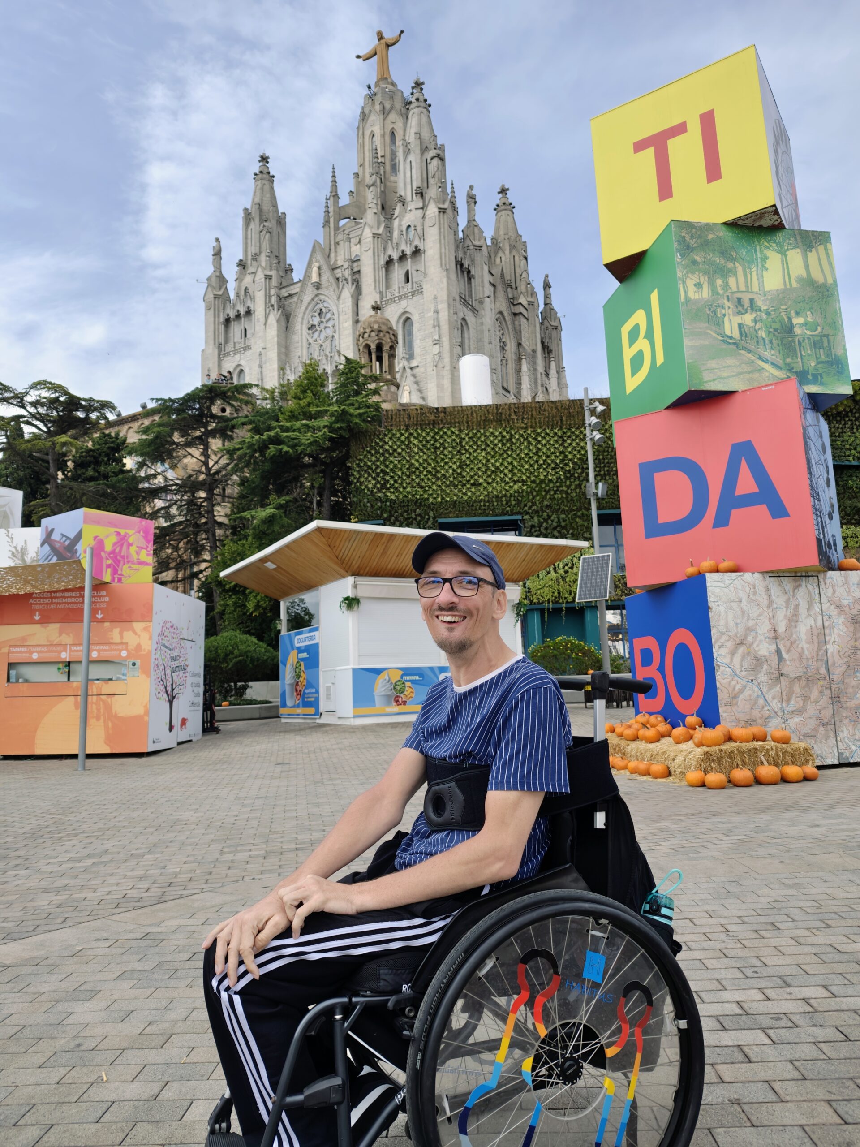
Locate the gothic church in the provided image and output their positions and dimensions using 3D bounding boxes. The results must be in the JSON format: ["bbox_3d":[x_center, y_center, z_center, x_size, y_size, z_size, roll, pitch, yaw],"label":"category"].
[{"bbox_3d":[-4.027,-34.006,79.141,26.190,50.706,26.190,-7,-10,30],"label":"gothic church"}]

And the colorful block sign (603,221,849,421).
[{"bbox_3d":[3.567,-2.827,9.525,2.000,2.000,2.000,-1,-9,-10],"label":"colorful block sign"}]

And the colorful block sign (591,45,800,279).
[{"bbox_3d":[3.489,-4.801,9.836,2.000,2.000,2.000,-8,-10,34],"label":"colorful block sign"}]

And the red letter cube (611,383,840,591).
[{"bbox_3d":[3.653,-0.854,9.211,2.000,2.000,2.000,-8,-10,35],"label":"red letter cube"}]

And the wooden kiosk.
[{"bbox_3d":[-0.883,1.553,18.505,6.613,3.829,6.951,3,-10,-29],"label":"wooden kiosk"}]

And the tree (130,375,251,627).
[{"bbox_3d":[-8.160,-1.214,26.003,4.198,11.432,4.198,-2,-8,0],"label":"tree"}]

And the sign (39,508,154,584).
[{"bbox_3d":[-6.638,-0.326,15.197,1.512,1.512,1.512,-7,-10,35],"label":"sign"}]

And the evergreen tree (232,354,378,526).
[{"bbox_3d":[-4.313,-1.719,26.561,5.166,12.293,5.166,-2,-8,0],"label":"evergreen tree"}]

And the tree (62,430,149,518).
[{"bbox_3d":[-12.997,-0.292,30.444,3.691,11.281,3.691,-2,-8,0],"label":"tree"}]

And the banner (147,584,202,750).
[{"bbox_3d":[-4.986,1.884,15.113,0.100,2.954,3.172,-1,-8,0],"label":"banner"}]

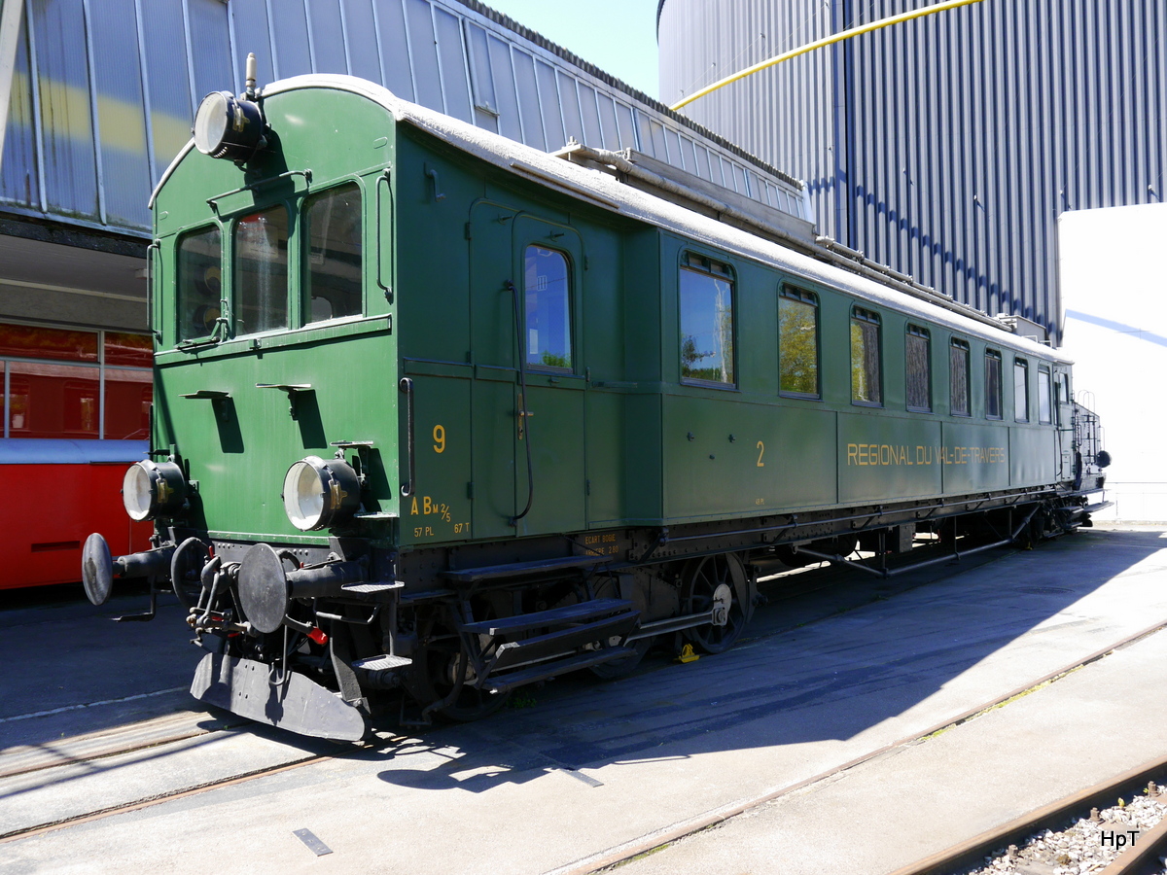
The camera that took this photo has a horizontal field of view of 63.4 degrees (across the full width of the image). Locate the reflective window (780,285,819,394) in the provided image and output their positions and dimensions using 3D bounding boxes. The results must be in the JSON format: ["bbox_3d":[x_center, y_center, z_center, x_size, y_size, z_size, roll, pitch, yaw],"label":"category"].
[{"bbox_3d":[1.877,-0.830,8.292,0.070,0.970,0.810,-2,-2,38],"label":"reflective window"}]

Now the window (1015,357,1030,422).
[{"bbox_3d":[6.678,-0.708,14.451,0.070,0.970,0.810,-2,-2,38],"label":"window"}]

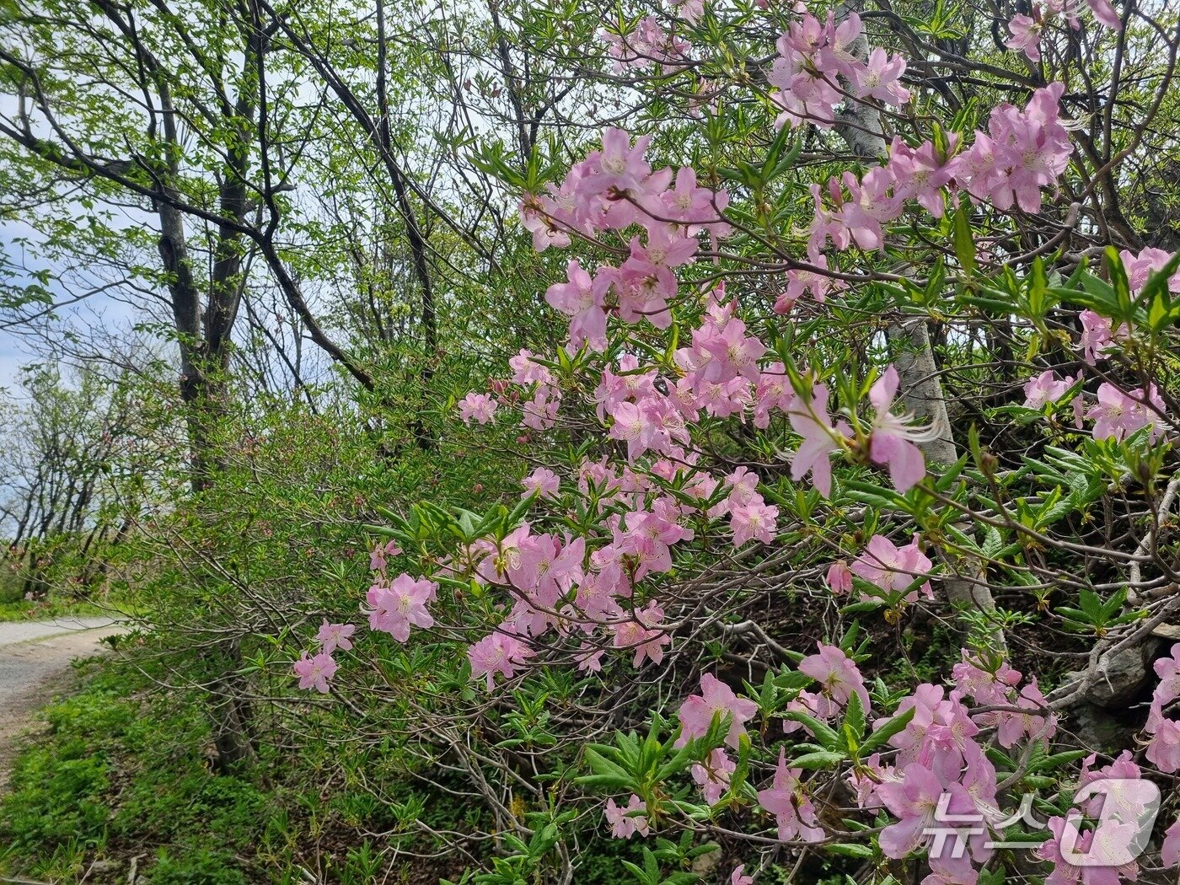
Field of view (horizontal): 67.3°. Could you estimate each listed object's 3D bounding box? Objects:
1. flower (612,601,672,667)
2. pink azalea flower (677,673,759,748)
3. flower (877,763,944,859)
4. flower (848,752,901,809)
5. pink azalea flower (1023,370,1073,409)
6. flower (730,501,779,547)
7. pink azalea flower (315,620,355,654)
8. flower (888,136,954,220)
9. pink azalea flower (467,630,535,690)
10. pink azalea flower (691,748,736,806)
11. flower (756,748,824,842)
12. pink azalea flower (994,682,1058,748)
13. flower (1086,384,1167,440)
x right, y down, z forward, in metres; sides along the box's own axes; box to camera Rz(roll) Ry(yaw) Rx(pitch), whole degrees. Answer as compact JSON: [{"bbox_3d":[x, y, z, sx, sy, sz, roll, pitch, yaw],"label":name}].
[{"bbox_3d":[0.069,0.255,1.180,0.080,0.084,0.065,0,11,0],"label":"flower"},{"bbox_3d":[0.114,0.239,0.790,0.073,0.067,0.050,-1,-22,8],"label":"pink azalea flower"},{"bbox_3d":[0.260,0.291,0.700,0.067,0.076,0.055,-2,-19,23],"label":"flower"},{"bbox_3d":[0.286,0.336,0.880,0.060,0.059,0.050,-1,-26,12],"label":"flower"},{"bbox_3d":[0.605,-0.065,1.170,0.068,0.061,0.048,-4,0,39],"label":"pink azalea flower"},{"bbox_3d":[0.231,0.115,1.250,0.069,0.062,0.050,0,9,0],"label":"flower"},{"bbox_3d":[-0.418,0.319,1.450,0.065,0.057,0.050,1,-12,-16],"label":"pink azalea flower"},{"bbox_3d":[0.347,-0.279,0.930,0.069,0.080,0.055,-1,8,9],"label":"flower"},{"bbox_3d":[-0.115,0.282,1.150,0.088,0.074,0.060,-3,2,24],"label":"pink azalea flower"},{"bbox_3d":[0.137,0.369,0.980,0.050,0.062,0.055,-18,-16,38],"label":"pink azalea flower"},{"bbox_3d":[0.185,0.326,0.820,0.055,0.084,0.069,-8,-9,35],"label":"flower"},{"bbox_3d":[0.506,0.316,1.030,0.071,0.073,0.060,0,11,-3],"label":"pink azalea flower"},{"bbox_3d":[0.618,-0.033,1.020,0.088,0.073,0.055,-4,-1,36],"label":"flower"}]

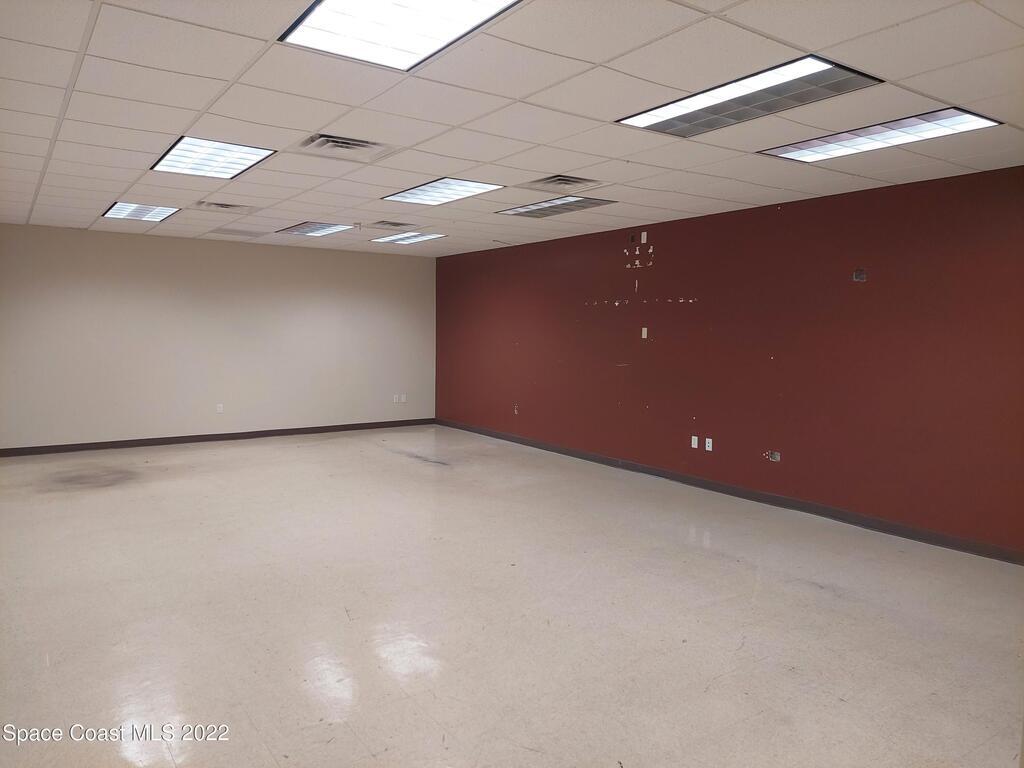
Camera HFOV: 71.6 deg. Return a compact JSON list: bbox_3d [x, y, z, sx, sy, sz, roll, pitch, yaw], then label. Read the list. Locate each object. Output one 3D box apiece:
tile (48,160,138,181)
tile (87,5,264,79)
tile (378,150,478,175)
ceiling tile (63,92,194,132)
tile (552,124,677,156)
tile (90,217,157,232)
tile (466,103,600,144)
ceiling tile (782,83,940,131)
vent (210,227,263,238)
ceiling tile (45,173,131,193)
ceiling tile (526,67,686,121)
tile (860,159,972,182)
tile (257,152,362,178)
[{"bbox_3d":[-3.147,-1.618,5.382,0.600,0.020,0.600,-3,6,-35],"label":"tile"},{"bbox_3d":[-1.406,-1.414,2.957,0.598,0.020,0.598,-3,6,-35],"label":"tile"},{"bbox_3d":[-0.595,-1.551,4.952,0.600,0.020,0.600,-3,6,-35],"label":"tile"},{"bbox_3d":[-2.112,-1.509,3.941,0.597,0.030,0.597,-3,6,-35],"label":"ceiling tile"},{"bbox_3d":[0.617,-1.504,4.359,0.597,0.030,0.597,-3,6,-35],"label":"tile"},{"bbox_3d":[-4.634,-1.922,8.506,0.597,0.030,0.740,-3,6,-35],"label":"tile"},{"bbox_3d":[0.110,-1.458,3.961,0.600,0.020,0.600,-3,6,-35],"label":"tile"},{"bbox_3d":[1.826,-1.441,3.712,0.598,0.020,0.598,-3,6,-35],"label":"ceiling tile"},{"bbox_3d":[-3.469,-1.946,9.038,0.580,0.030,0.580,-3,6,-35],"label":"vent"},{"bbox_3d":[-3.533,-1.684,5.926,0.598,0.020,0.598,-3,6,-35],"label":"ceiling tile"},{"bbox_3d":[0.460,-1.435,3.499,0.597,0.030,0.597,-3,6,-35],"label":"ceiling tile"},{"bbox_3d":[2.963,-1.557,5.235,0.519,0.020,0.586,-3,6,-35],"label":"tile"},{"bbox_3d":[-1.451,-1.587,5.158,0.598,0.020,0.598,-3,6,-35],"label":"tile"}]

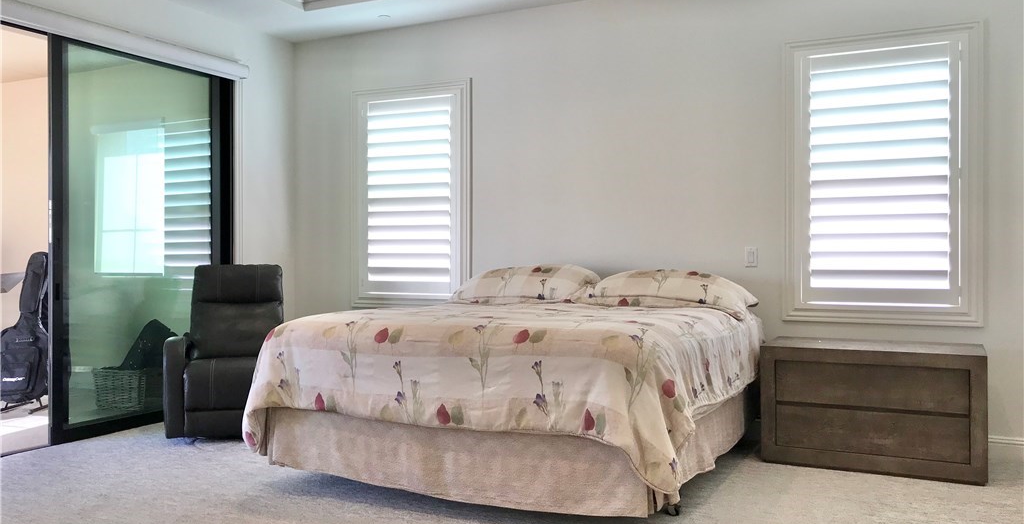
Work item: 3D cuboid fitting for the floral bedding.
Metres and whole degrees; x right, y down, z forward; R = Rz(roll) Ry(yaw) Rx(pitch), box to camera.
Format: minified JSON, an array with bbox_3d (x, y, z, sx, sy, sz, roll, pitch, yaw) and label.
[{"bbox_3d":[0.082,0.556,4.450,2.159,0.616,1.954,0,1,27],"label":"floral bedding"}]

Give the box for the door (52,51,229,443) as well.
[{"bbox_3d":[-2.390,-0.127,5.436,0.090,2.387,1.369,0,1,27],"label":"door"}]

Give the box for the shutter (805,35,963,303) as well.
[{"bbox_3d":[2.066,-0.479,4.673,0.823,1.443,0.050,0,1,27],"label":"shutter"}]

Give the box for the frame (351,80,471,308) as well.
[{"bbox_3d":[-0.760,-0.475,6.129,1.061,1.657,0.080,0,1,27],"label":"frame"}]

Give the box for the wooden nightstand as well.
[{"bbox_3d":[1.932,0.765,4.455,1.068,0.622,0.477,0,1,27],"label":"wooden nightstand"}]

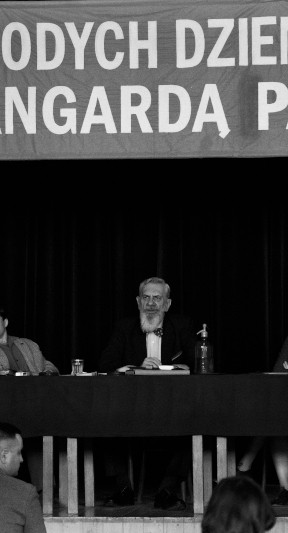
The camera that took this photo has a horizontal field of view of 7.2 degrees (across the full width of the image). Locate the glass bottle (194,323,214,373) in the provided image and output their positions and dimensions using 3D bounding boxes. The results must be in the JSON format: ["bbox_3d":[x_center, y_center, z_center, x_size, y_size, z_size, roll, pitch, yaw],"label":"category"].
[{"bbox_3d":[0.336,0.457,12.712,0.104,0.285,0.103,0,-2,-10],"label":"glass bottle"}]

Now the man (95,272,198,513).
[{"bbox_3d":[0.026,0.718,13.112,0.560,1.310,0.880,-1,-2,3],"label":"man"}]

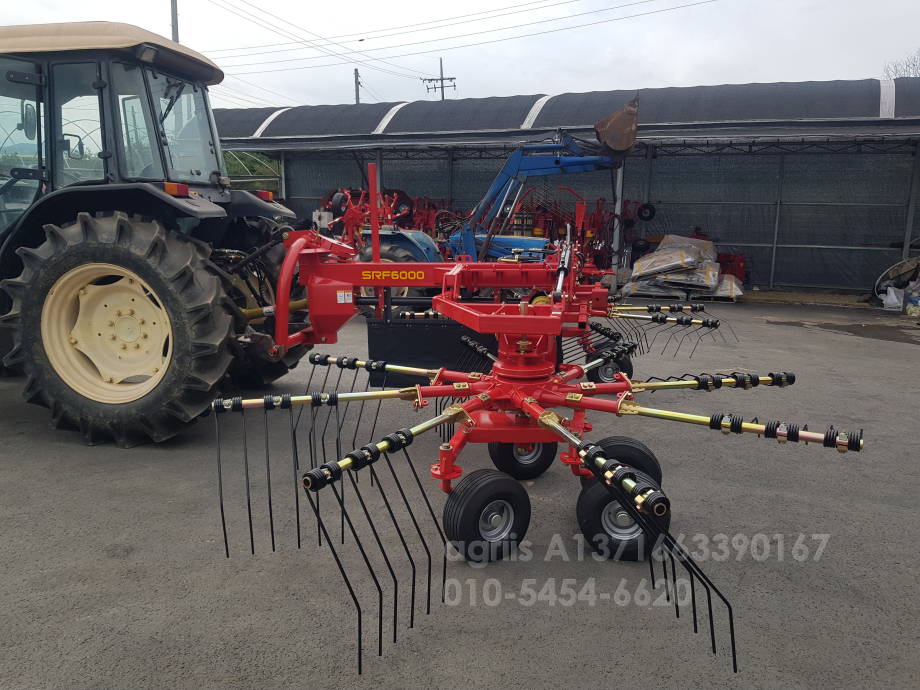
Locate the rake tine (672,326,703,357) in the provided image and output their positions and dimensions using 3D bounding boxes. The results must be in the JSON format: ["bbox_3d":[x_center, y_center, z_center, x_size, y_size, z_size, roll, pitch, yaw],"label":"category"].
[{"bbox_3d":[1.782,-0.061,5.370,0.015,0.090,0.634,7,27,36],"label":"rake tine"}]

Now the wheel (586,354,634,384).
[{"bbox_3d":[1.323,0.231,6.077,0.390,0.390,0.158,3,10,17],"label":"wheel"}]

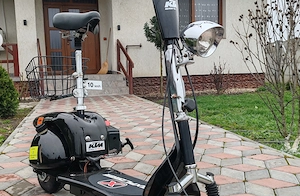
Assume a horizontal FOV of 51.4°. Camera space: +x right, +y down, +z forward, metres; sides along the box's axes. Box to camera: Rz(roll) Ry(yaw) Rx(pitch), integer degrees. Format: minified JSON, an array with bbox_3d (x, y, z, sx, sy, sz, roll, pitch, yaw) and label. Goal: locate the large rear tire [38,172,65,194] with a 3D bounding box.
[{"bbox_3d":[-0.514,0.368,1.638,0.088,0.258,0.258,-6,8,-41],"label":"large rear tire"}]

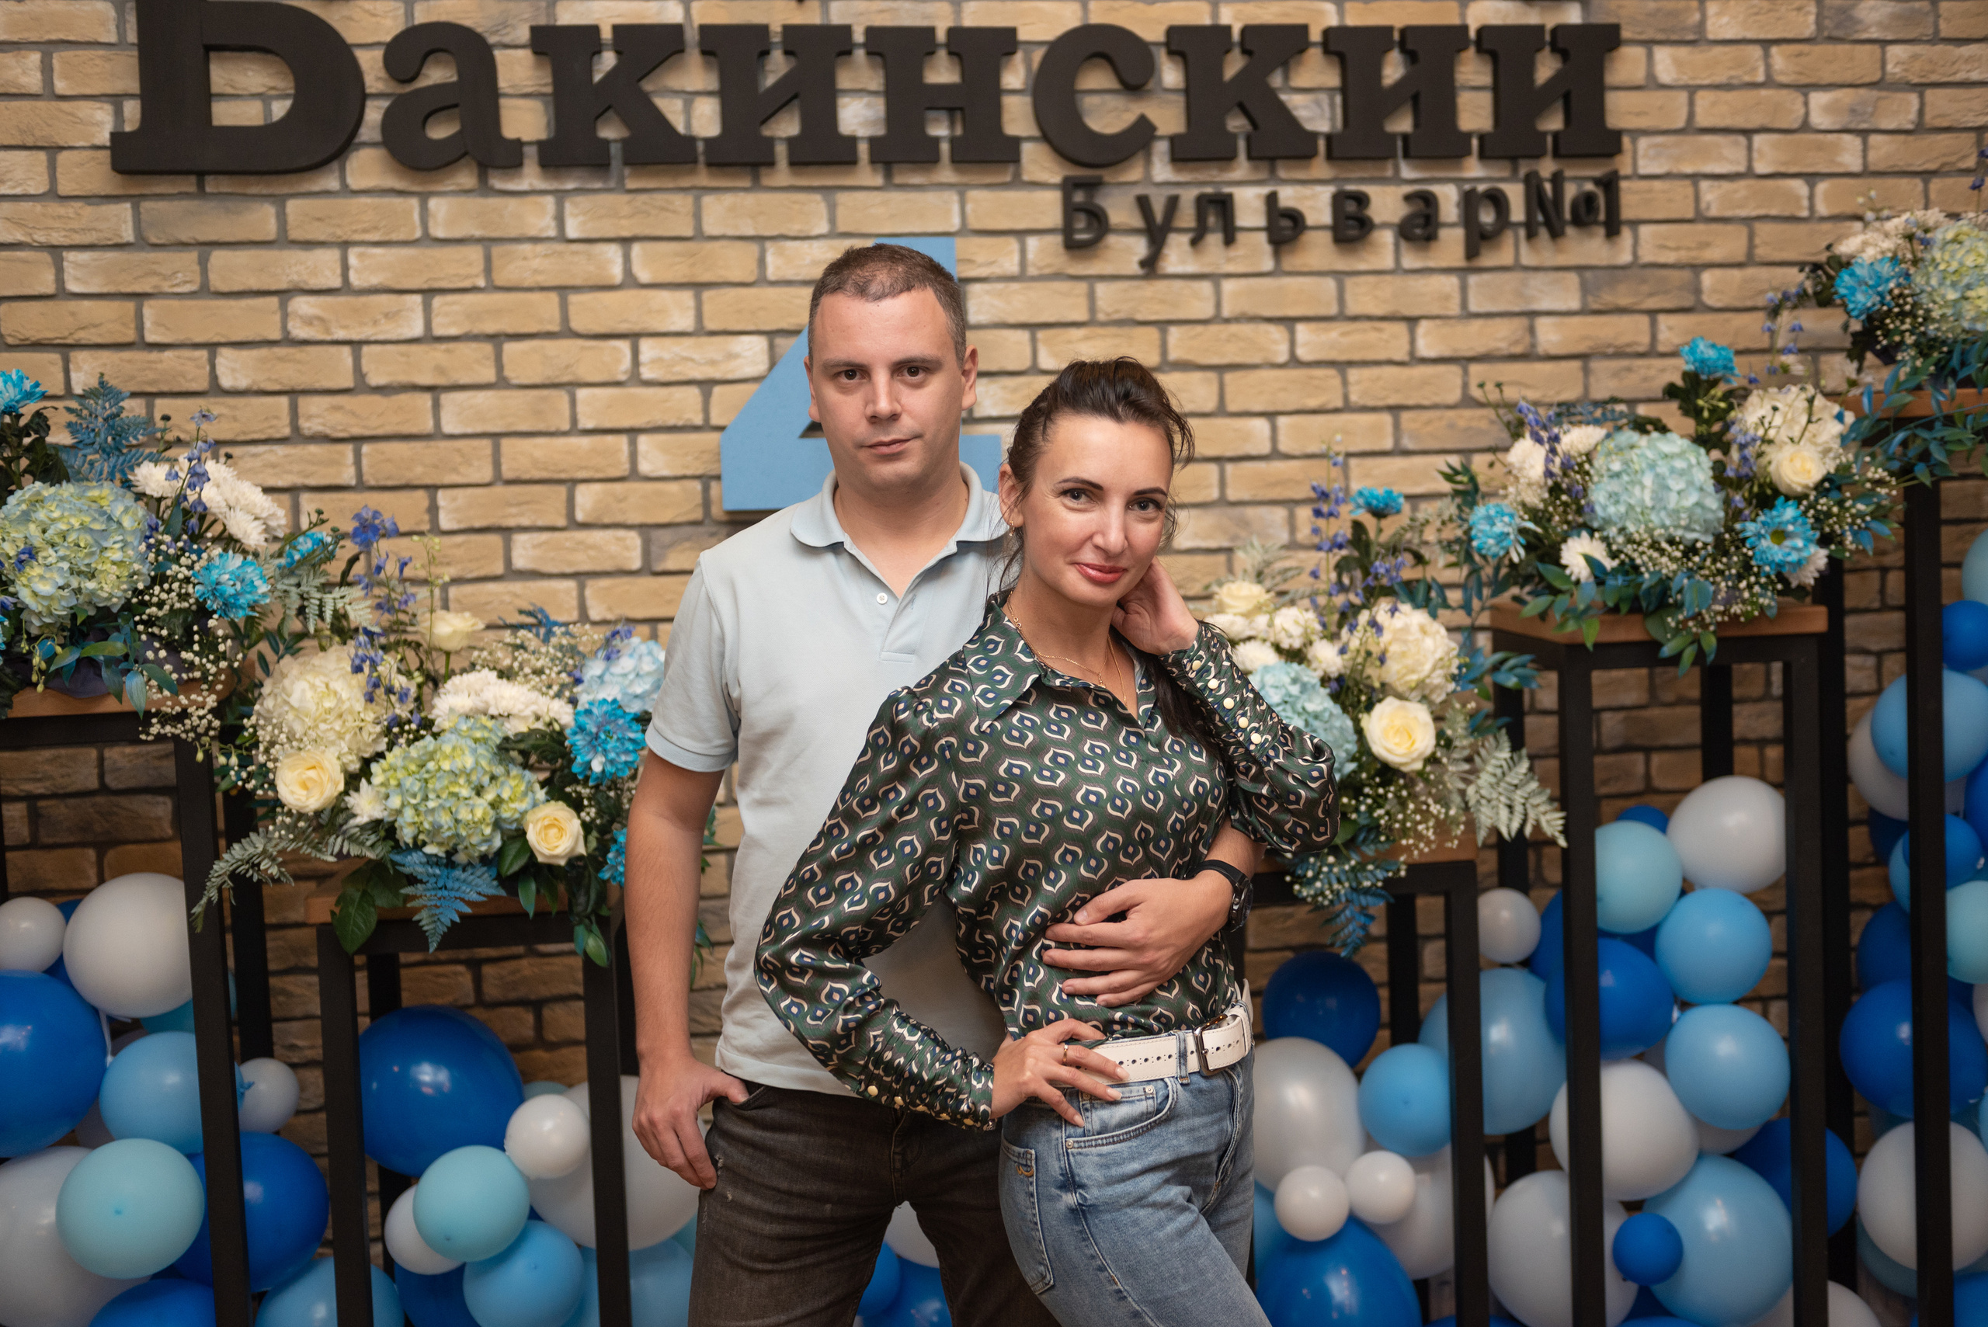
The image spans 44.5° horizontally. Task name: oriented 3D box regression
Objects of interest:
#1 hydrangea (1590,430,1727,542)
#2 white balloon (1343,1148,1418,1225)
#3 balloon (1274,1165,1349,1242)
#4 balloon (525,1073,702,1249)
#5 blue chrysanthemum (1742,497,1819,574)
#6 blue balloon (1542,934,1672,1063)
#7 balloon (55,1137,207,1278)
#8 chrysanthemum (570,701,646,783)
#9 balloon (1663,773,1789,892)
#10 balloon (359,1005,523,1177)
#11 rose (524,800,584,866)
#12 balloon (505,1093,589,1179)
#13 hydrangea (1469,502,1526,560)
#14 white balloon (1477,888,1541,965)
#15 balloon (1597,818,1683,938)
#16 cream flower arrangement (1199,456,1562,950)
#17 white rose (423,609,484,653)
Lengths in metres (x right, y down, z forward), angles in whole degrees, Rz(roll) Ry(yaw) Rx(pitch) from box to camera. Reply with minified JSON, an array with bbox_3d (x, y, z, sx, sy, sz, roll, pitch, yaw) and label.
[{"bbox_3d":[1.019,-0.273,3.740,0.207,0.174,0.165,-1,3,15],"label":"hydrangea"},{"bbox_3d":[0.586,0.794,3.676,0.109,0.114,0.112,-2,4,9],"label":"white balloon"},{"bbox_3d":[0.394,0.670,3.015,0.092,0.096,0.092,-2,4,7],"label":"balloon"},{"bbox_3d":[-0.532,0.699,3.393,0.243,0.243,0.243,-3,4,-10],"label":"balloon"},{"bbox_3d":[1.193,-0.192,3.690,0.117,0.118,0.055,-1,3,18],"label":"blue chrysanthemum"},{"bbox_3d":[0.963,0.524,3.801,0.204,0.192,0.198,-1,4,14],"label":"blue balloon"},{"bbox_3d":[-0.987,0.622,2.778,0.172,0.162,0.169,-4,4,-20],"label":"balloon"},{"bbox_3d":[-0.531,0.106,3.330,0.102,0.117,0.060,-3,3,-9],"label":"chrysanthemum"},{"bbox_3d":[1.143,0.267,3.783,0.198,0.184,0.191,-3,4,-10],"label":"balloon"},{"bbox_3d":[-0.790,0.601,3.421,0.256,0.243,0.249,-3,4,-14],"label":"balloon"},{"bbox_3d":[-0.581,0.225,3.208,0.082,0.085,0.066,-3,4,-10],"label":"rose"},{"bbox_3d":[-0.620,0.657,3.374,0.121,0.121,0.121,-3,4,-11],"label":"balloon"},{"bbox_3d":[0.653,-0.174,3.159,0.077,0.075,0.065,0,4,32],"label":"hydrangea"},{"bbox_3d":[0.789,0.407,3.760,0.114,0.120,0.122,-2,3,12],"label":"white balloon"},{"bbox_3d":[0.963,0.326,3.695,0.175,0.172,0.173,-3,4,-10],"label":"balloon"},{"bbox_3d":[0.562,0.059,3.643,0.582,0.740,0.500,-3,4,-5],"label":"cream flower arrangement"},{"bbox_3d":[-0.758,-0.045,3.402,0.085,0.061,0.078,-3,4,-13],"label":"white rose"}]

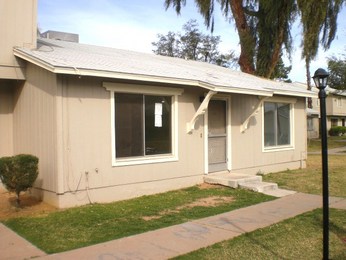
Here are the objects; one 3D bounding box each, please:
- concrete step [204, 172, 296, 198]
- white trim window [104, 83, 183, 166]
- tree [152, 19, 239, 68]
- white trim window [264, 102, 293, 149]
[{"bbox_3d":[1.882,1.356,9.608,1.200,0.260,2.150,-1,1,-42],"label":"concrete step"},{"bbox_3d":[-0.576,-0.116,8.839,2.342,1.810,0.140,-1,1,-42],"label":"white trim window"},{"bbox_3d":[1.659,-3.273,27.044,7.000,9.296,7.000,-1,1,0],"label":"tree"},{"bbox_3d":[3.506,-0.140,12.546,1.866,1.603,0.120,-1,1,-42],"label":"white trim window"}]

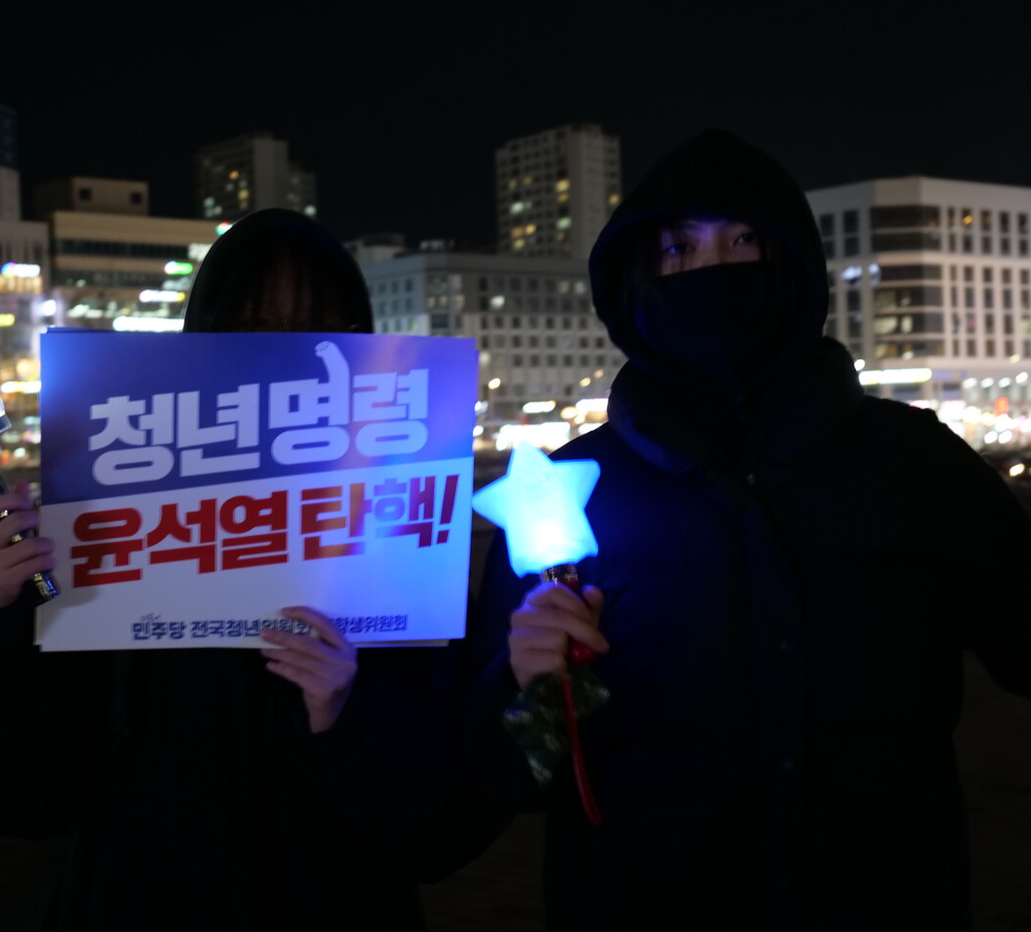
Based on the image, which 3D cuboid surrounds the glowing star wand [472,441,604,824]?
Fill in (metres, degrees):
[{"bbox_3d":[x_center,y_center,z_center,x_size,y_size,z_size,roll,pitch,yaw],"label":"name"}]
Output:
[{"bbox_3d":[0.044,0.138,1.500,0.110,0.321,0.055,-12,0,6],"label":"glowing star wand"}]

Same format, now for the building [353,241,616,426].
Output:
[{"bbox_3d":[-1.116,-20.475,345.034,52.000,38.459,30.000,-3,1,-38],"label":"building"}]

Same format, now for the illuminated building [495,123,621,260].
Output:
[{"bbox_3d":[11.124,-38.911,414.178,15.500,72.847,28.000,-3,1,-38],"label":"illuminated building"}]

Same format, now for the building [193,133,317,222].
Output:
[{"bbox_3d":[-65.631,-41.082,462.945,18.500,82.027,30.000,-3,1,-38],"label":"building"}]

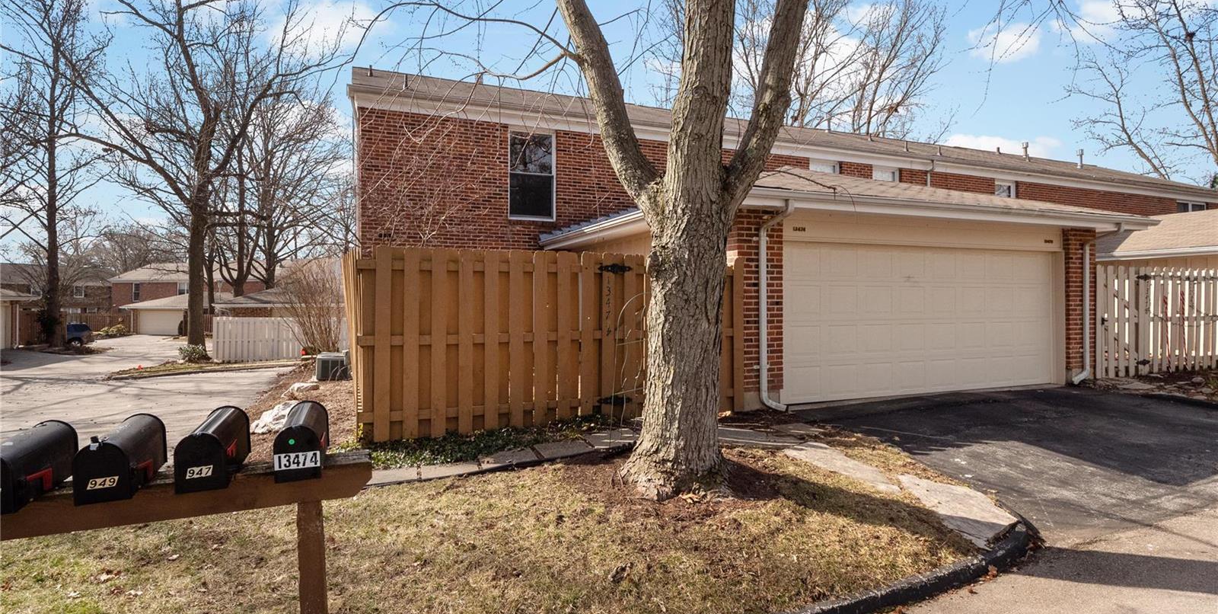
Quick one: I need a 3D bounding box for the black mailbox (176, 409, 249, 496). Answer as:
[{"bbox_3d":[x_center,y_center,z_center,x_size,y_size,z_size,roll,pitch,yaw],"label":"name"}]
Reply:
[{"bbox_3d":[-1.665,0.585,2.583,0.172,0.228,0.492,-1,3,-21],"label":"black mailbox"}]

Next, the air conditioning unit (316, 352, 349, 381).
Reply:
[{"bbox_3d":[-6.330,1.360,14.000,0.680,0.590,0.680,0,1,-21],"label":"air conditioning unit"}]

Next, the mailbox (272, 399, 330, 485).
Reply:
[{"bbox_3d":[-1.366,0.586,2.727,0.172,0.228,0.492,-1,2,-21],"label":"mailbox"}]

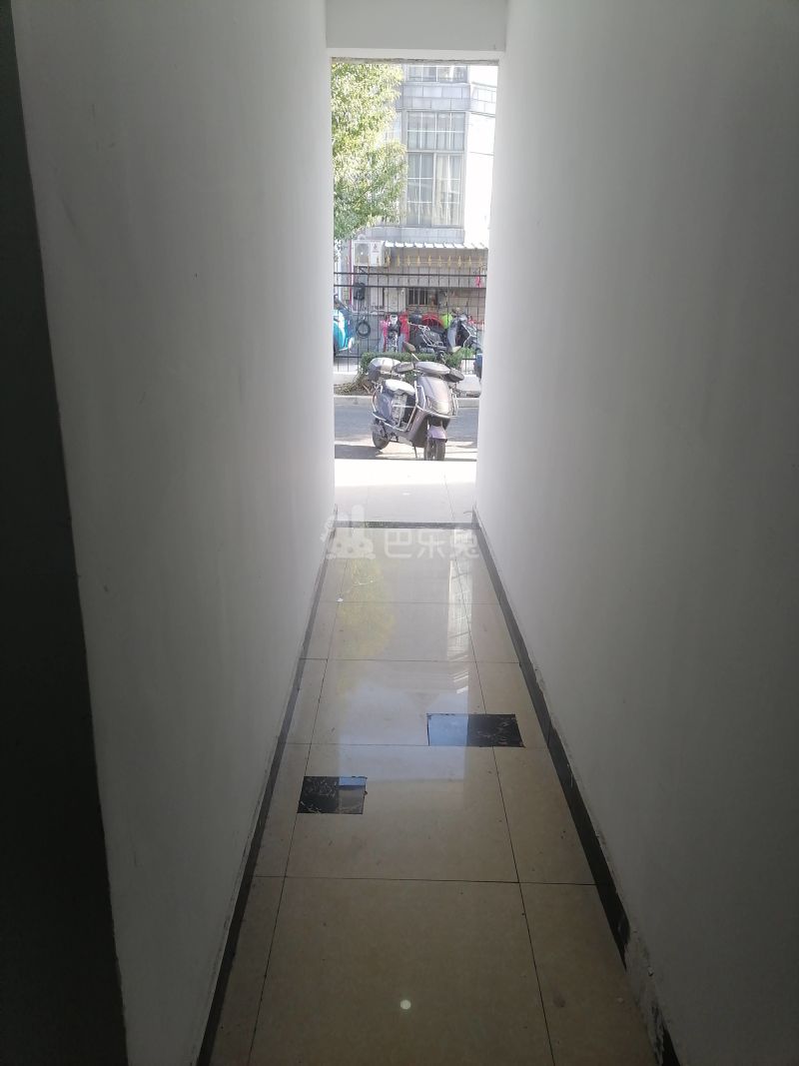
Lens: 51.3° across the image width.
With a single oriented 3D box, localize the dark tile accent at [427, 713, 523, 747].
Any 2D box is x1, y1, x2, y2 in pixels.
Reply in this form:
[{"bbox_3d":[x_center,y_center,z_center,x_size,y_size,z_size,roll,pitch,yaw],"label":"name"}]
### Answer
[{"bbox_3d":[0.256,0.678,2.843,0.315,0.010,0.209,1,18,0],"label":"dark tile accent"}]

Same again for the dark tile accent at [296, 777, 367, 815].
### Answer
[{"bbox_3d":[-0.198,0.785,2.474,0.190,0.010,0.184,1,18,0],"label":"dark tile accent"}]

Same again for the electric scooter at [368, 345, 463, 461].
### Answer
[{"bbox_3d":[0.117,-1.322,8.573,0.740,1.180,1.720,-8,20,-27],"label":"electric scooter"}]

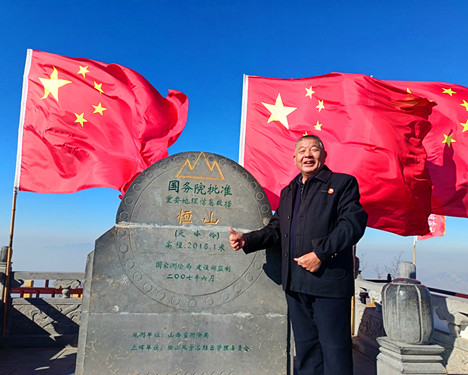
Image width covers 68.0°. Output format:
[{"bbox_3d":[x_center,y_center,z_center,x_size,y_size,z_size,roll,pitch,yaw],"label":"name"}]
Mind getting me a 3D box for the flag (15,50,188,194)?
[{"bbox_3d":[-1.387,-0.652,3.623,1.740,1.560,0.450,1,-8,8],"label":"flag"}]

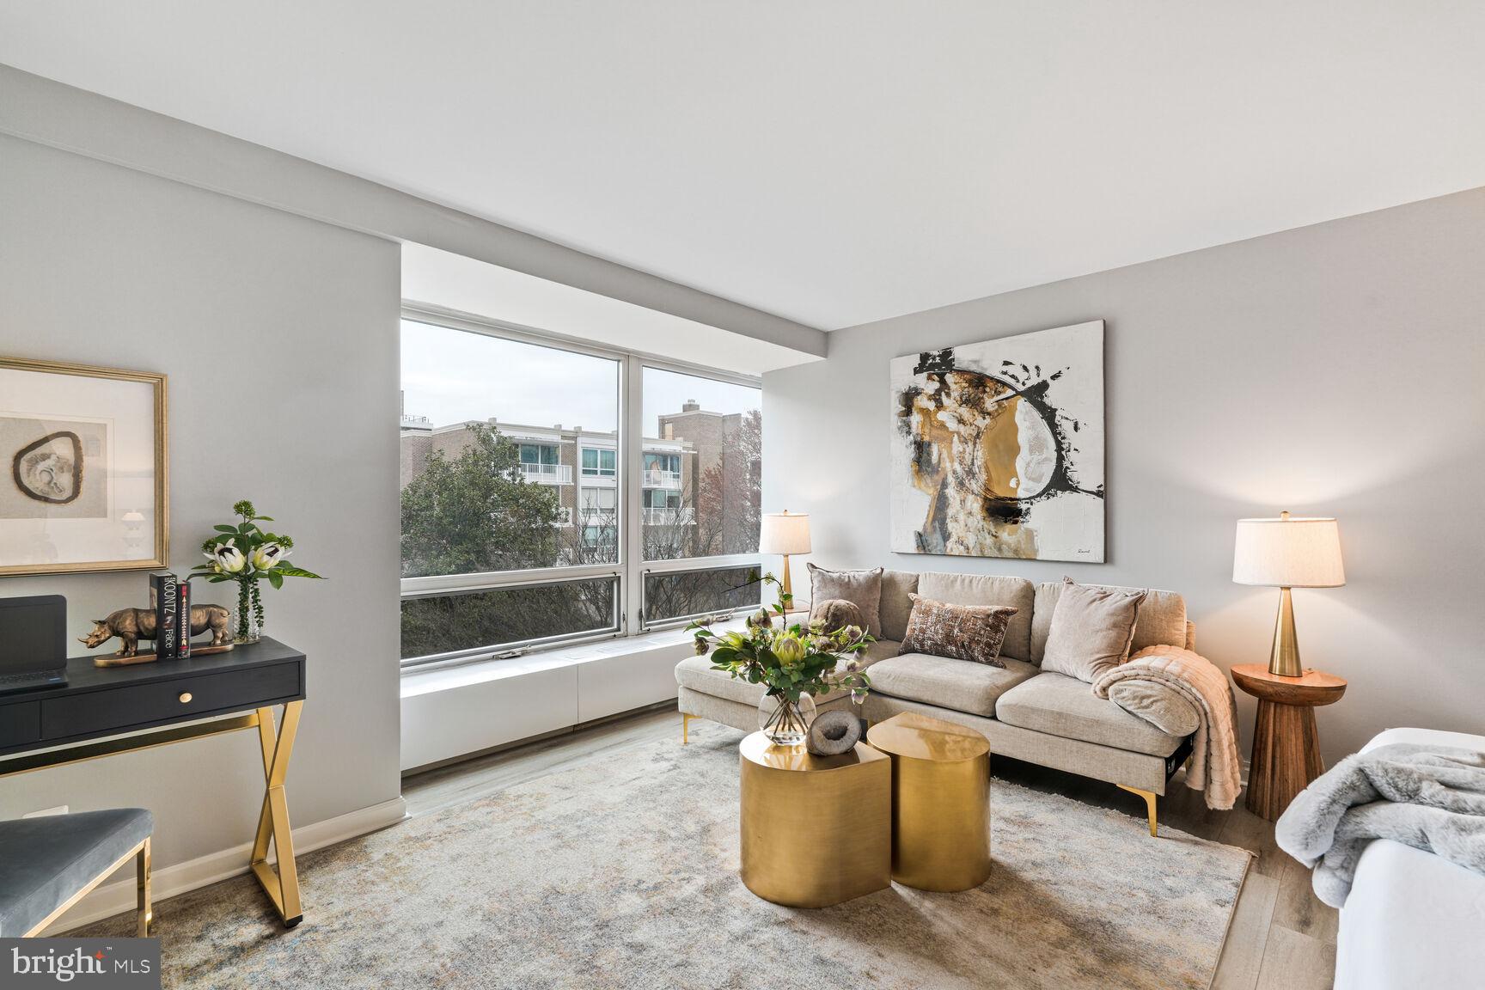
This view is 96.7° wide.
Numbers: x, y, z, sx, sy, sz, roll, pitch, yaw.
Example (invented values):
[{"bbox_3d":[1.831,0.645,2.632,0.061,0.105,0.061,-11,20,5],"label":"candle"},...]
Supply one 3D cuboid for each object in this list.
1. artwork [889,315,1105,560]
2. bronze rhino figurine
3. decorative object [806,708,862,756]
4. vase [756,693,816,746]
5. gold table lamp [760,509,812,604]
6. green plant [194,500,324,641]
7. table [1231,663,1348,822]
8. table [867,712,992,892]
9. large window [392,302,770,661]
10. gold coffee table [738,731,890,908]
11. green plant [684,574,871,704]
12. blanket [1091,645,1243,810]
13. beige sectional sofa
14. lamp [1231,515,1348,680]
[{"bbox_3d":[1.407,-0.261,3.787,1.227,1.236,0.040,-1,-2,43],"label":"artwork"},{"bbox_3d":[-1.704,0.399,1.936,0.105,0.145,0.345,-1,-1,43],"label":"bronze rhino figurine"},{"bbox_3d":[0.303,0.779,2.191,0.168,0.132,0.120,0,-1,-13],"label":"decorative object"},{"bbox_3d":[0.162,0.761,2.280,0.200,0.168,0.200,0,-1,4],"label":"vase"},{"bbox_3d":[0.288,0.419,4.324,0.346,0.642,0.346,0,-1,0],"label":"gold table lamp"},{"bbox_3d":[-1.532,0.243,2.089,0.270,0.456,0.360,-1,-2,43],"label":"green plant"},{"bbox_3d":[2.179,0.996,2.636,0.356,0.552,0.356,-1,-1,43],"label":"table"},{"bbox_3d":[0.629,1.031,2.244,0.406,0.403,0.406,-1,-2,43],"label":"table"},{"bbox_3d":[-0.780,-0.017,4.045,0.100,1.740,2.660,-1,-2,43],"label":"large window"},{"bbox_3d":[0.203,1.048,2.206,0.415,0.408,0.400,1,-1,-24],"label":"gold coffee table"},{"bbox_3d":[0.126,0.501,2.271,0.630,0.470,0.500,0,-1,3],"label":"green plant"},{"bbox_3d":[1.688,0.908,2.623,0.430,0.570,0.460,-1,-2,43],"label":"blanket"},{"bbox_3d":[0.873,0.852,3.213,2.110,0.850,1.420,-1,-1,43],"label":"beige sectional sofa"},{"bbox_3d":[2.147,0.387,2.606,0.346,0.642,0.346,-1,-2,43],"label":"lamp"}]

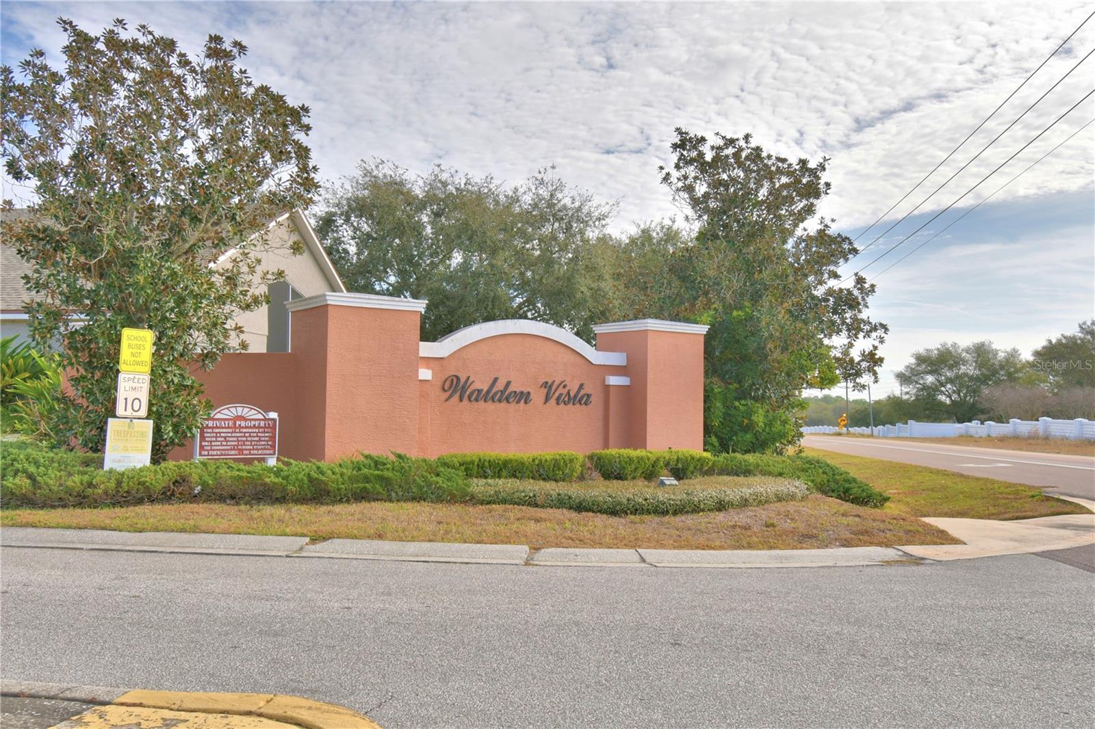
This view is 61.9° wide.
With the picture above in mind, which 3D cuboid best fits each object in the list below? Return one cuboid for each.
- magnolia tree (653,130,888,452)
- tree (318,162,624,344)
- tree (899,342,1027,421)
[{"bbox_3d":[4.790,-1.343,19.639,5.100,7.491,4.800,0,-3,14],"label":"magnolia tree"},{"bbox_3d":[-2.662,-1.898,29.796,10.200,9.486,9.400,1,-2,-5],"label":"tree"},{"bbox_3d":[36.975,2.111,81.817,11.200,8.535,10.500,0,-3,24],"label":"tree"}]

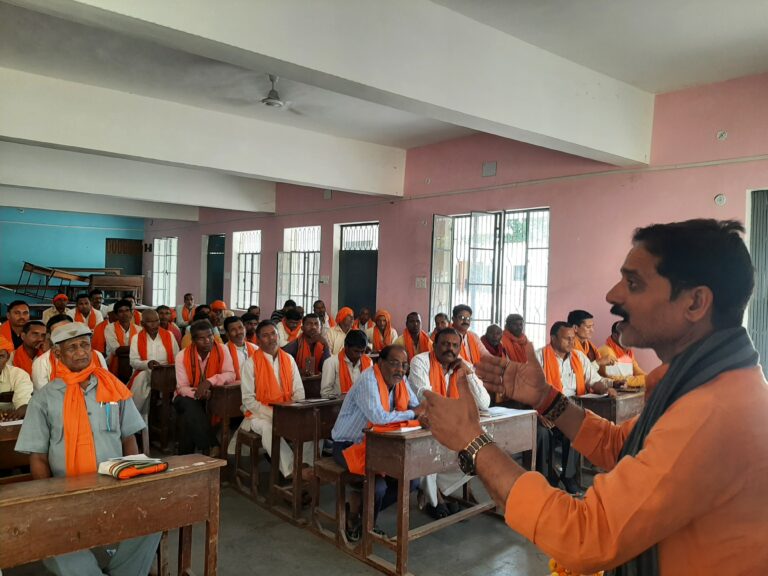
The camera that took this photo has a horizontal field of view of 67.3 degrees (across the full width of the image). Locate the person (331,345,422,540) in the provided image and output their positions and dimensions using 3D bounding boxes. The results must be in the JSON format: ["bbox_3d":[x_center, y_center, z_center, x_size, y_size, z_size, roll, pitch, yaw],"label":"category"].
[{"bbox_3d":[-0.029,0.958,3.700,0.540,1.220,0.820,1,2,-42],"label":"person"}]

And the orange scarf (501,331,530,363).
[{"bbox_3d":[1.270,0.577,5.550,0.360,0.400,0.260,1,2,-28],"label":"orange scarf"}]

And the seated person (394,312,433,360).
[{"bbox_3d":[0.345,0.870,5.901,0.500,1.210,0.750,1,2,-27],"label":"seated person"}]

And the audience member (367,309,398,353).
[{"bbox_3d":[0.017,0.849,6.649,0.500,1.190,0.750,1,2,-25],"label":"audience member"}]

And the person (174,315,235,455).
[{"bbox_3d":[-1.601,0.873,5.130,0.550,1.220,0.750,1,1,-32],"label":"person"}]

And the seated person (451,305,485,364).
[{"bbox_3d":[0.782,0.884,5.600,0.520,1.340,0.750,1,1,-32],"label":"seated person"}]

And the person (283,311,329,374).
[{"bbox_3d":[-0.635,0.845,5.148,0.520,1.230,0.750,1,2,-30],"label":"person"}]

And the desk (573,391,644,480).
[{"bbox_3d":[1.970,1.182,4.654,1.100,0.750,0.400,1,2,-37],"label":"desk"}]

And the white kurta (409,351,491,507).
[{"bbox_3d":[0.393,0.913,3.923,0.520,0.980,0.580,1,2,-22],"label":"white kurta"}]

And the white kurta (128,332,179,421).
[{"bbox_3d":[-2.129,0.748,5.274,0.520,0.660,0.580,1,2,-28],"label":"white kurta"}]

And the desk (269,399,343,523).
[{"bbox_3d":[-0.230,1.162,4.350,1.200,0.770,0.410,1,2,-40],"label":"desk"}]

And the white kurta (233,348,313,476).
[{"bbox_3d":[-0.804,0.875,4.088,0.500,0.900,0.560,1,2,-28],"label":"white kurta"}]

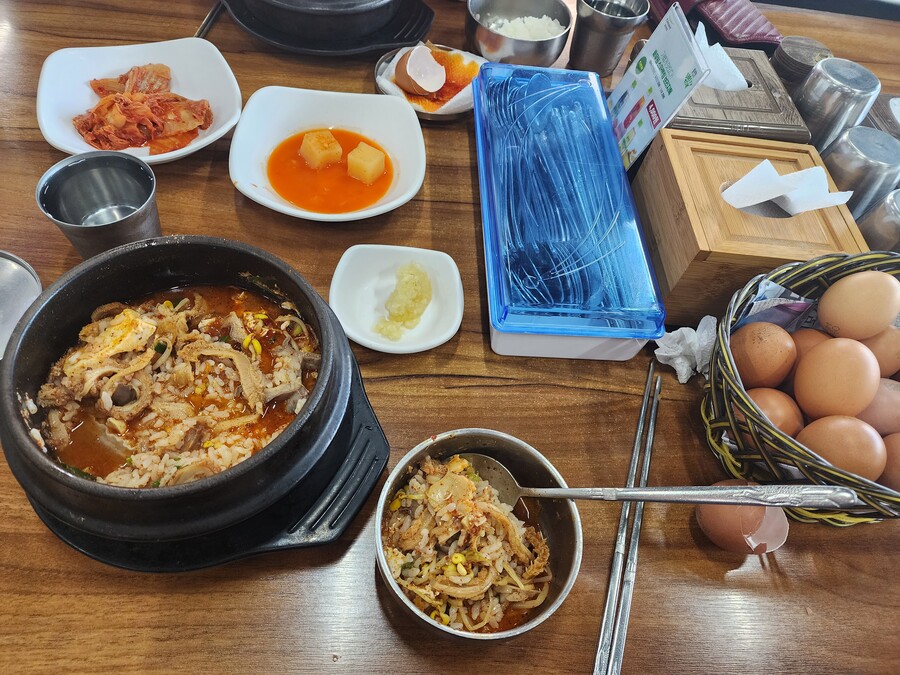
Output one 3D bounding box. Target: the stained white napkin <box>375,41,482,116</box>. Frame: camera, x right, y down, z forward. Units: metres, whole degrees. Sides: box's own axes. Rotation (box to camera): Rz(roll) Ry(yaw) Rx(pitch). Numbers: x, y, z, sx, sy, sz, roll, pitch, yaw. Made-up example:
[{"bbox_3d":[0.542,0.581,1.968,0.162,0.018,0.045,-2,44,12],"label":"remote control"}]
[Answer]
[{"bbox_3d":[-0.015,-0.252,0.574,0.112,0.030,0.100,3,57,-7],"label":"stained white napkin"}]

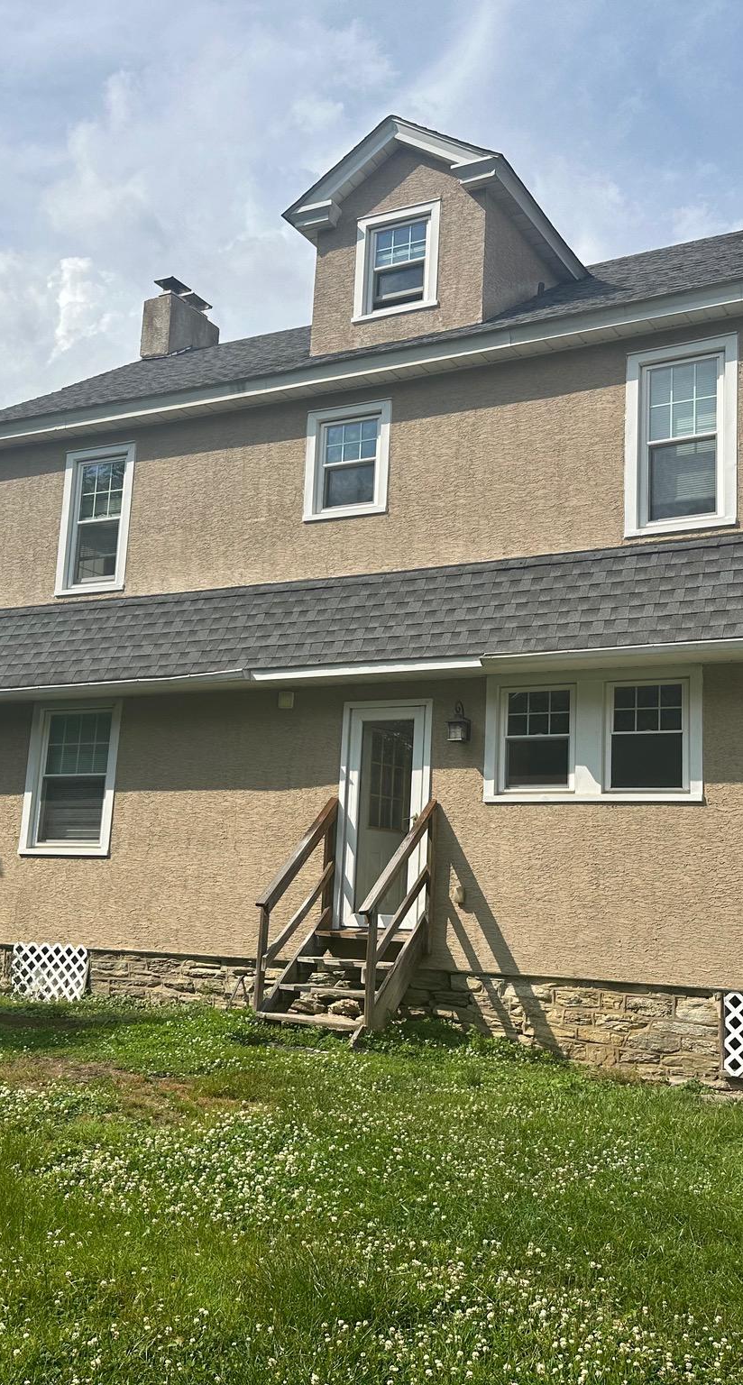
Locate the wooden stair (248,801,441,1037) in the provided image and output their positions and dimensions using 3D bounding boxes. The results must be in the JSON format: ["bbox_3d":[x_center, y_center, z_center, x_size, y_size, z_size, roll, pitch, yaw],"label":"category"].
[{"bbox_3d":[-0.221,1.862,10.979,1.153,1.932,1.242,-3,-12,28],"label":"wooden stair"}]

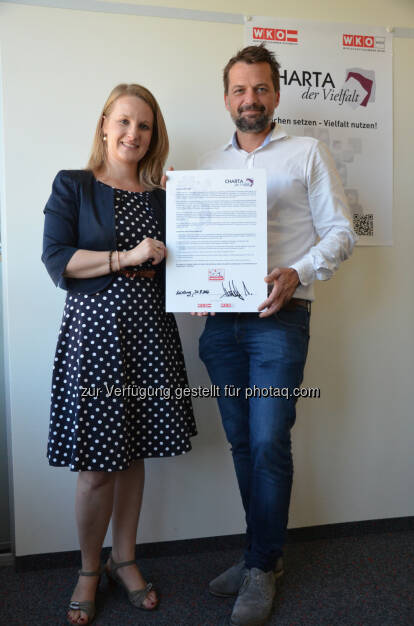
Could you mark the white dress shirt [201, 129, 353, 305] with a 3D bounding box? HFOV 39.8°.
[{"bbox_3d":[0.212,-0.303,1.780,0.510,0.550,0.320,0,3,13],"label":"white dress shirt"}]

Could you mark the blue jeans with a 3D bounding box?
[{"bbox_3d":[0.162,0.396,1.880,0.370,0.890,0.280,1,3,25],"label":"blue jeans"}]

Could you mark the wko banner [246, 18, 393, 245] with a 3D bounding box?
[{"bbox_3d":[0.438,-0.682,2.187,0.594,0.841,0.010,-1,2,-12],"label":"wko banner"}]

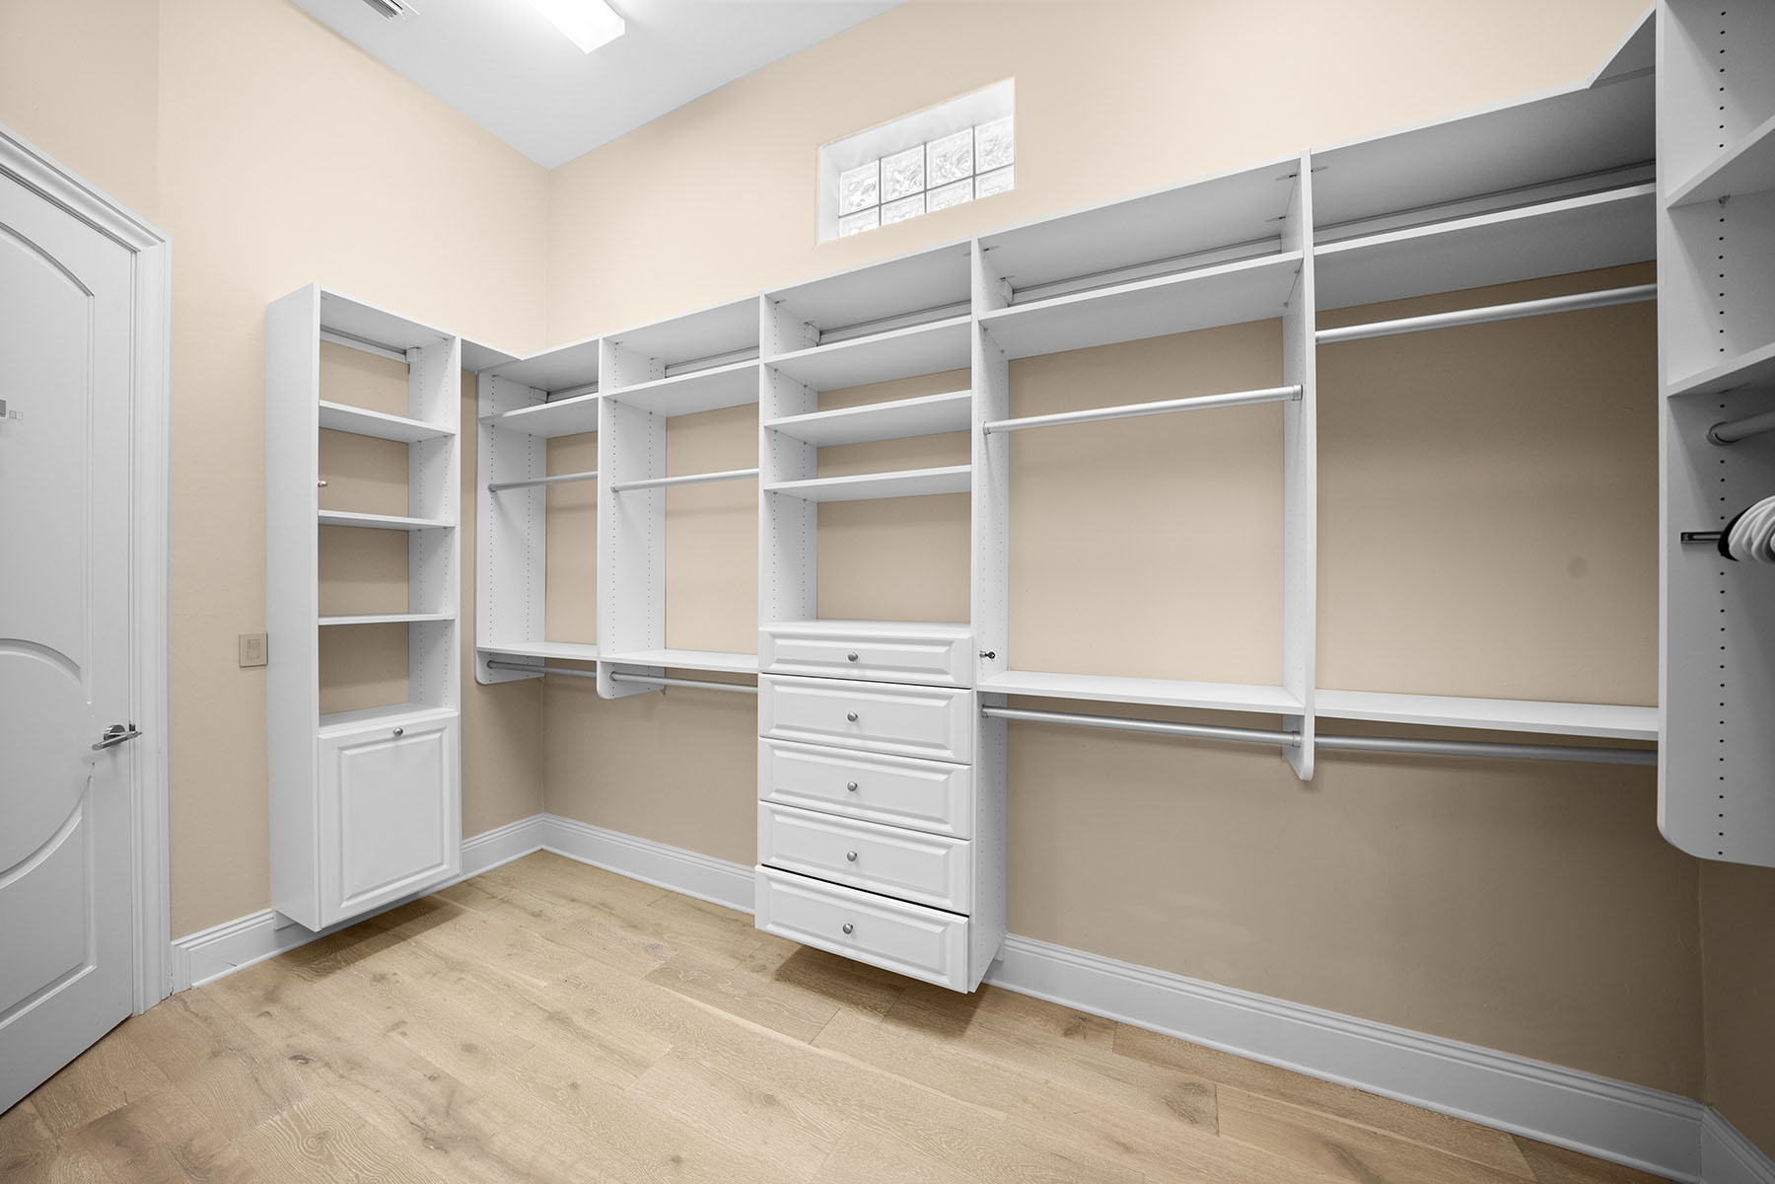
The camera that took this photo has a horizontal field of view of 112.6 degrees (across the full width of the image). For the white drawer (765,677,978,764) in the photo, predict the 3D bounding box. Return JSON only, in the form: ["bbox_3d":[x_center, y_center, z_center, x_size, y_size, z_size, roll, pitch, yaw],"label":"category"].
[{"bbox_3d":[-0.031,0.404,2.060,0.771,0.216,0.320,0,0,25],"label":"white drawer"}]

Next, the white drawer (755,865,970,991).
[{"bbox_3d":[-0.041,1.062,2.038,0.771,0.214,0.320,0,0,25],"label":"white drawer"}]

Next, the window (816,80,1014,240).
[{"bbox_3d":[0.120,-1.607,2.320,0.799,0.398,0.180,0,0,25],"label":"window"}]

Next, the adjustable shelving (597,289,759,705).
[{"bbox_3d":[-0.742,-0.309,2.432,0.847,1.476,0.347,0,0,25],"label":"adjustable shelving"}]

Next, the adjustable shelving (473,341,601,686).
[{"bbox_3d":[-1.495,-0.311,2.785,0.856,1.465,0.347,0,0,25],"label":"adjustable shelving"}]

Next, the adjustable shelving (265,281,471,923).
[{"bbox_3d":[-2.002,0.056,2.297,0.347,2.200,0.470,0,0,25],"label":"adjustable shelving"}]

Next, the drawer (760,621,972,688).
[{"bbox_3d":[-0.031,0.208,2.060,0.771,0.163,0.320,0,0,25],"label":"drawer"}]

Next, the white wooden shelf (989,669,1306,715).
[{"bbox_3d":[0.709,0.289,1.749,0.807,0.022,0.345,0,0,25],"label":"white wooden shelf"}]

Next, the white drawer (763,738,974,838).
[{"bbox_3d":[-0.031,0.625,2.060,0.771,0.217,0.320,0,0,25],"label":"white drawer"}]

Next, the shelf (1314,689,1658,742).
[{"bbox_3d":[1.448,0.288,1.401,0.789,0.021,0.345,0,0,25],"label":"shelf"}]

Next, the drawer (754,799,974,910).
[{"bbox_3d":[-0.031,0.846,2.060,0.771,0.217,0.320,0,0,25],"label":"drawer"}]

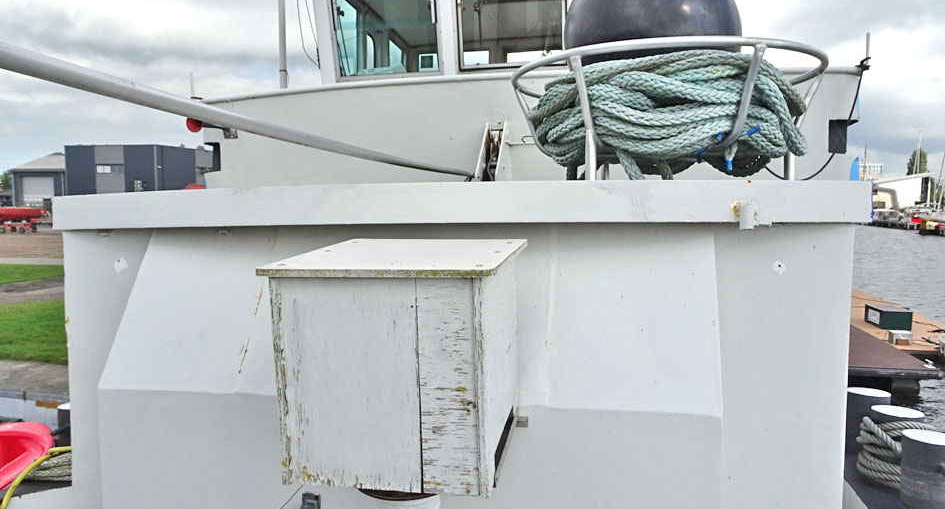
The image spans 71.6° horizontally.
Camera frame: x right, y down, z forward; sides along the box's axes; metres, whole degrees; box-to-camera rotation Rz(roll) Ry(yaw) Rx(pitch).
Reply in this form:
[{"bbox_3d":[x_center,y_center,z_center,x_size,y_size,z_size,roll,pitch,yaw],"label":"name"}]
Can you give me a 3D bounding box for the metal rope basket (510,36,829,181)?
[{"bbox_3d":[0.668,-0.443,2.373,1.097,0.414,1.097,1,4,12],"label":"metal rope basket"}]

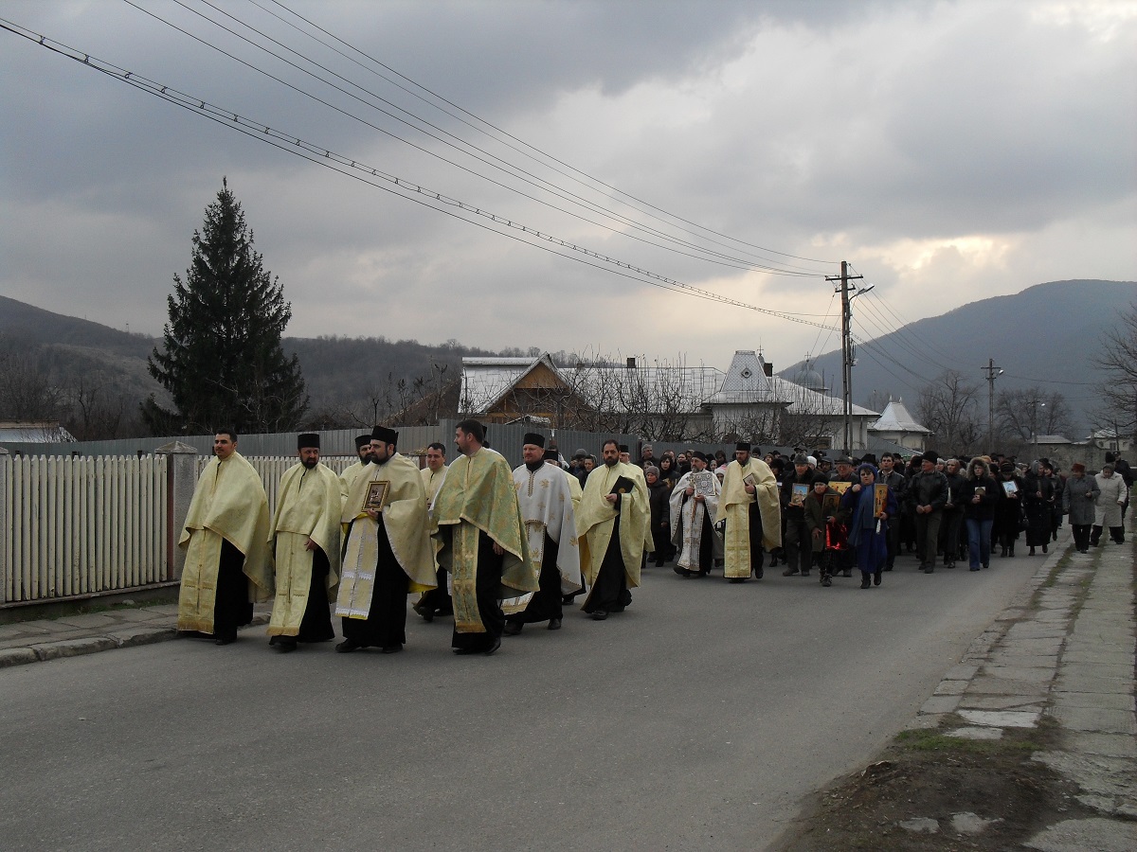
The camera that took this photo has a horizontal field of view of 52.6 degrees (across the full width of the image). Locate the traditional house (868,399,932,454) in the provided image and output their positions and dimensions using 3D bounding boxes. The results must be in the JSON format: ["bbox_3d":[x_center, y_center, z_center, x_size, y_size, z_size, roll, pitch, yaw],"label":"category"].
[{"bbox_3d":[20.000,1.280,70.000,3.800,6.200,5.600,-1,-2,36],"label":"traditional house"}]

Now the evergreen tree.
[{"bbox_3d":[-11.000,-2.400,37.000,5.400,11.000,5.400,1,-2,-16],"label":"evergreen tree"}]

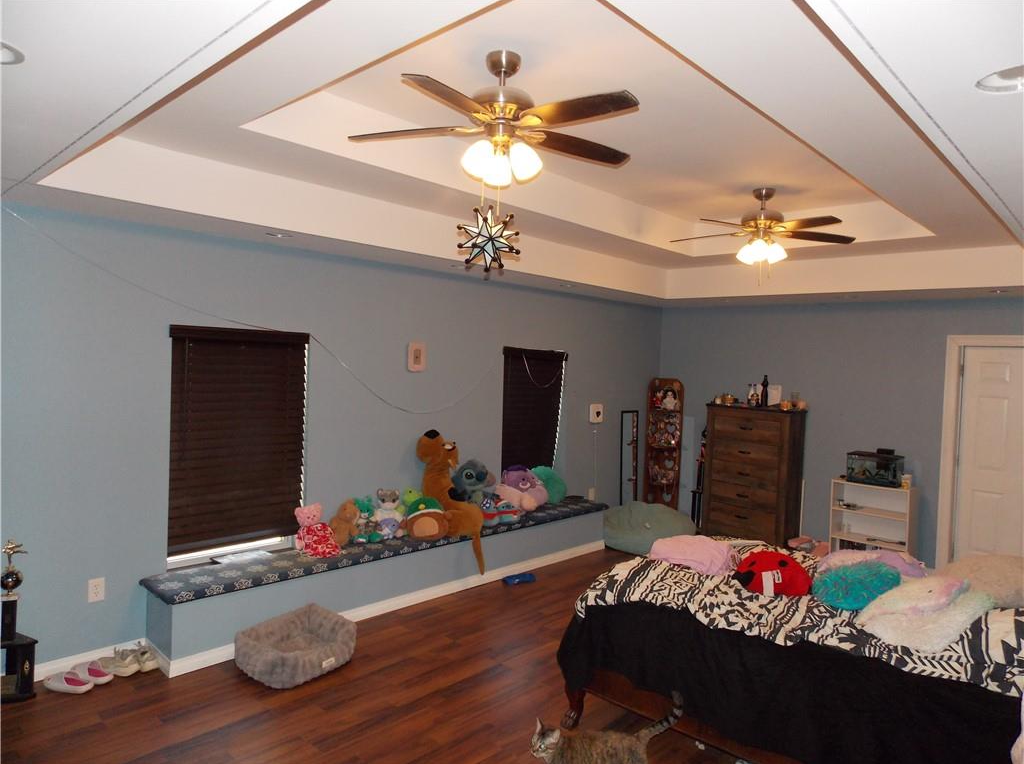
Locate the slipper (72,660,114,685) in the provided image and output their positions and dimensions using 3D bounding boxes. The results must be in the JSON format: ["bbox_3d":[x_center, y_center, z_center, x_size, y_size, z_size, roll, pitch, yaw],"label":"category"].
[{"bbox_3d":[-2.210,1.532,3.583,0.255,0.080,0.098,2,1,6],"label":"slipper"}]

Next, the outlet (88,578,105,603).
[{"bbox_3d":[-2.280,1.146,3.739,0.010,0.120,0.079,3,2,43],"label":"outlet"}]

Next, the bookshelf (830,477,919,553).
[{"bbox_3d":[3.285,1.316,6.214,0.645,0.780,0.250,3,2,43],"label":"bookshelf"}]

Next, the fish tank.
[{"bbox_3d":[3.321,0.785,6.205,0.410,0.290,0.215,3,2,43],"label":"fish tank"}]

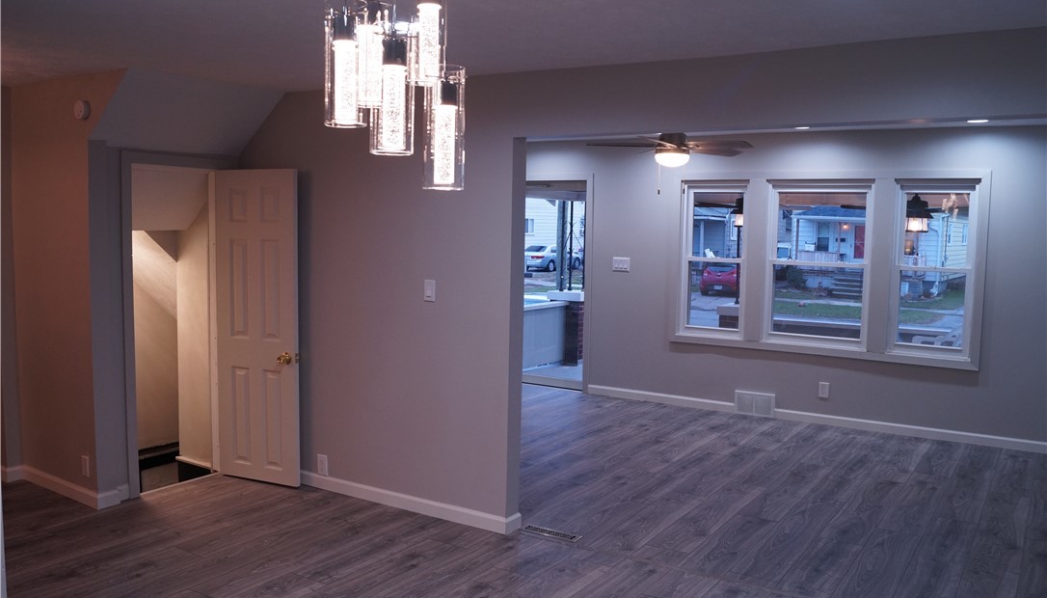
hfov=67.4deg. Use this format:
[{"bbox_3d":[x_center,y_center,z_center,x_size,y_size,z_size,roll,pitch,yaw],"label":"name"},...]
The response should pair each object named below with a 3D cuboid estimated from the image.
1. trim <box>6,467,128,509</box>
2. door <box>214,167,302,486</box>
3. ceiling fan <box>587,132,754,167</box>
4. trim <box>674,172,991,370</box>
[{"bbox_3d":[-2.701,1.099,4.647,0.904,0.081,0.179,4,6,30],"label":"trim"},{"bbox_3d":[-1.622,0.175,4.794,0.589,1.910,0.040,3,6,21],"label":"door"},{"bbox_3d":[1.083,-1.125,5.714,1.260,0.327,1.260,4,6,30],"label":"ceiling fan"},{"bbox_3d":[2.461,-0.289,6.593,2.445,1.513,0.100,4,6,30],"label":"trim"}]

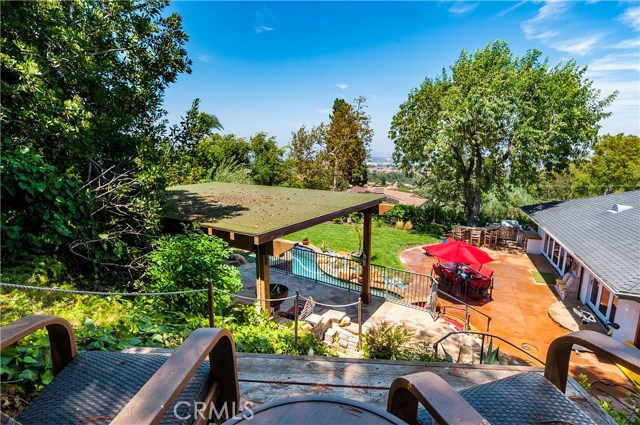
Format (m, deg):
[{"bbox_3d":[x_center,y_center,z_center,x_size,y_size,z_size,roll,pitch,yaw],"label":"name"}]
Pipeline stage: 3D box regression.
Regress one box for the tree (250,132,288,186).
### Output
[{"bbox_3d":[-4.650,-3.115,28.922,3.800,8.050,3.800,-2,11,-9],"label":"tree"}]

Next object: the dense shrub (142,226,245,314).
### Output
[{"bbox_3d":[-2.060,1.020,5.594,1.550,1.630,1.450,-4,11,-21],"label":"dense shrub"}]

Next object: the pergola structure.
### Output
[{"bbox_3d":[-2.587,1.405,9.916,7.600,3.778,5.600,7,13,32],"label":"pergola structure"}]

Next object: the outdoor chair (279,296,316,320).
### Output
[{"bbox_3d":[-0.699,2.909,9.975,0.950,0.800,0.720,7,13,32],"label":"outdoor chair"}]

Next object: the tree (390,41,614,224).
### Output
[{"bbox_3d":[12.400,-5.018,23.477,14.200,13.800,13.200,5,12,27],"label":"tree"}]

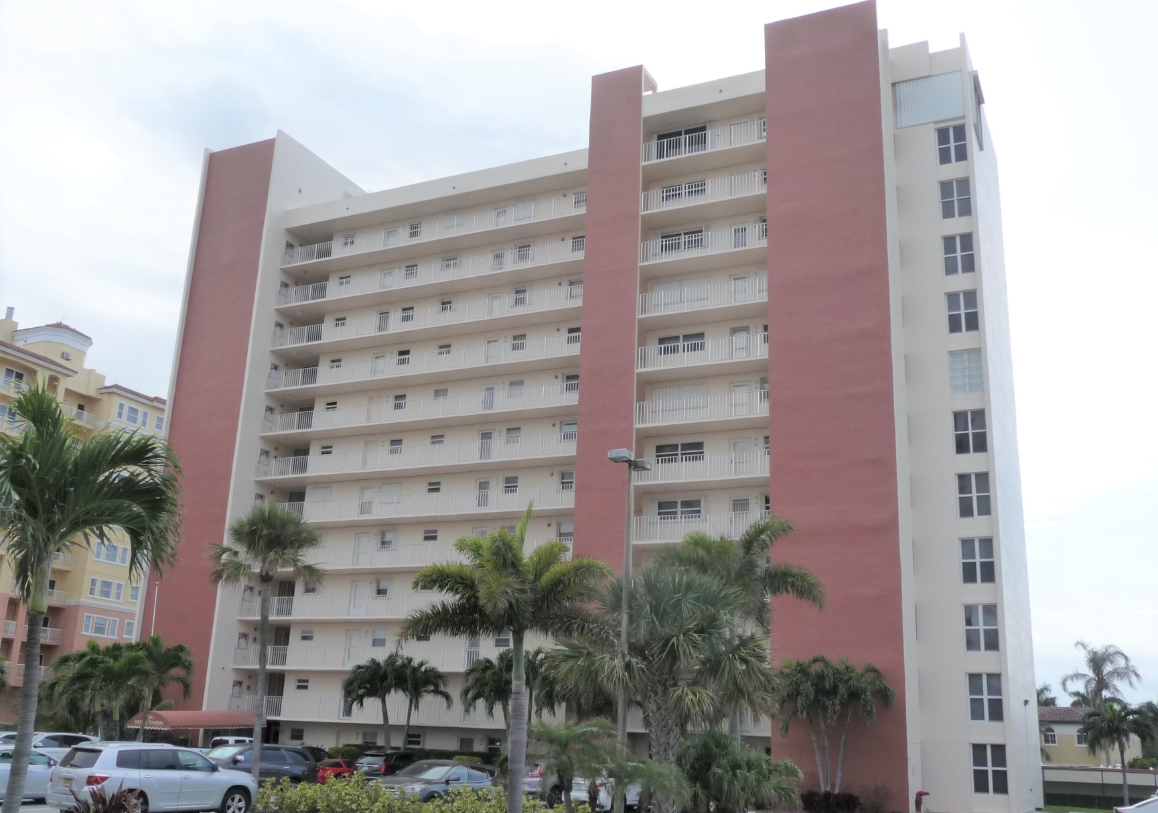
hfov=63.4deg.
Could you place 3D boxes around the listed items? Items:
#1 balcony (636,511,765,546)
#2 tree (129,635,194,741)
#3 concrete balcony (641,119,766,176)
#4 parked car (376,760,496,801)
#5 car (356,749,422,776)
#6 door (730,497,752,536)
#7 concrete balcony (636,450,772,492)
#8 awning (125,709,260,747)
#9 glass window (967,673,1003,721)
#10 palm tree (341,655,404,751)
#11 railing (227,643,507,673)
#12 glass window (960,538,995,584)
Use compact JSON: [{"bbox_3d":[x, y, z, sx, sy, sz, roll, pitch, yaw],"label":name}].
[{"bbox_3d":[5.666,5.476,41.654,6.450,1.300,1.500,-6,-18,25],"label":"balcony"},{"bbox_3d":[-21.296,14.979,47.509,3.171,6.680,3.106,9,-17,-22],"label":"tree"},{"bbox_3d":[6.420,-12.629,46.092,6.450,1.300,1.600,-6,-18,25],"label":"concrete balcony"},{"bbox_3d":[-4.606,12.701,31.273,1.880,1.680,4.690,-6,-18,25],"label":"parked car"},{"bbox_3d":[-8.217,16.889,43.596,1.900,1.680,4.750,-6,-16,29],"label":"car"},{"bbox_3d":[7.309,5.135,42.256,0.980,2.040,0.120,-4,-15,23],"label":"door"},{"bbox_3d":[5.820,2.979,43.115,6.287,1.180,1.700,-4,-15,23],"label":"concrete balcony"},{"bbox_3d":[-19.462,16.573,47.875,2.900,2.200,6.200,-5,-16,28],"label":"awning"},{"bbox_3d":[16.050,11.481,36.956,1.260,1.850,0.120,-6,-18,25],"label":"glass window"},{"bbox_3d":[-10.438,15.544,47.036,3.094,6.019,3.030,5,-16,-11],"label":"palm tree"},{"bbox_3d":[-11.478,13.646,51.101,19.364,1.133,0.103,-4,-17,22],"label":"railing"},{"bbox_3d":[16.388,6.336,38.476,1.280,1.780,0.120,-4,-15,23],"label":"glass window"}]

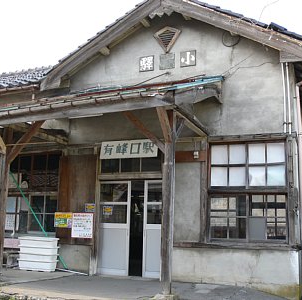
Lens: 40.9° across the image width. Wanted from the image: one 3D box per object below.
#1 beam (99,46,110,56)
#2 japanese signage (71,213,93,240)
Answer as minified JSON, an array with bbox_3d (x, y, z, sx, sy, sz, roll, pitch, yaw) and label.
[{"bbox_3d":[-1.157,-2.447,9.945,0.160,0.160,0.300,-2,-11,21],"label":"beam"},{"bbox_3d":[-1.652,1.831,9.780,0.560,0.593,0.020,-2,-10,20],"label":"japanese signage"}]

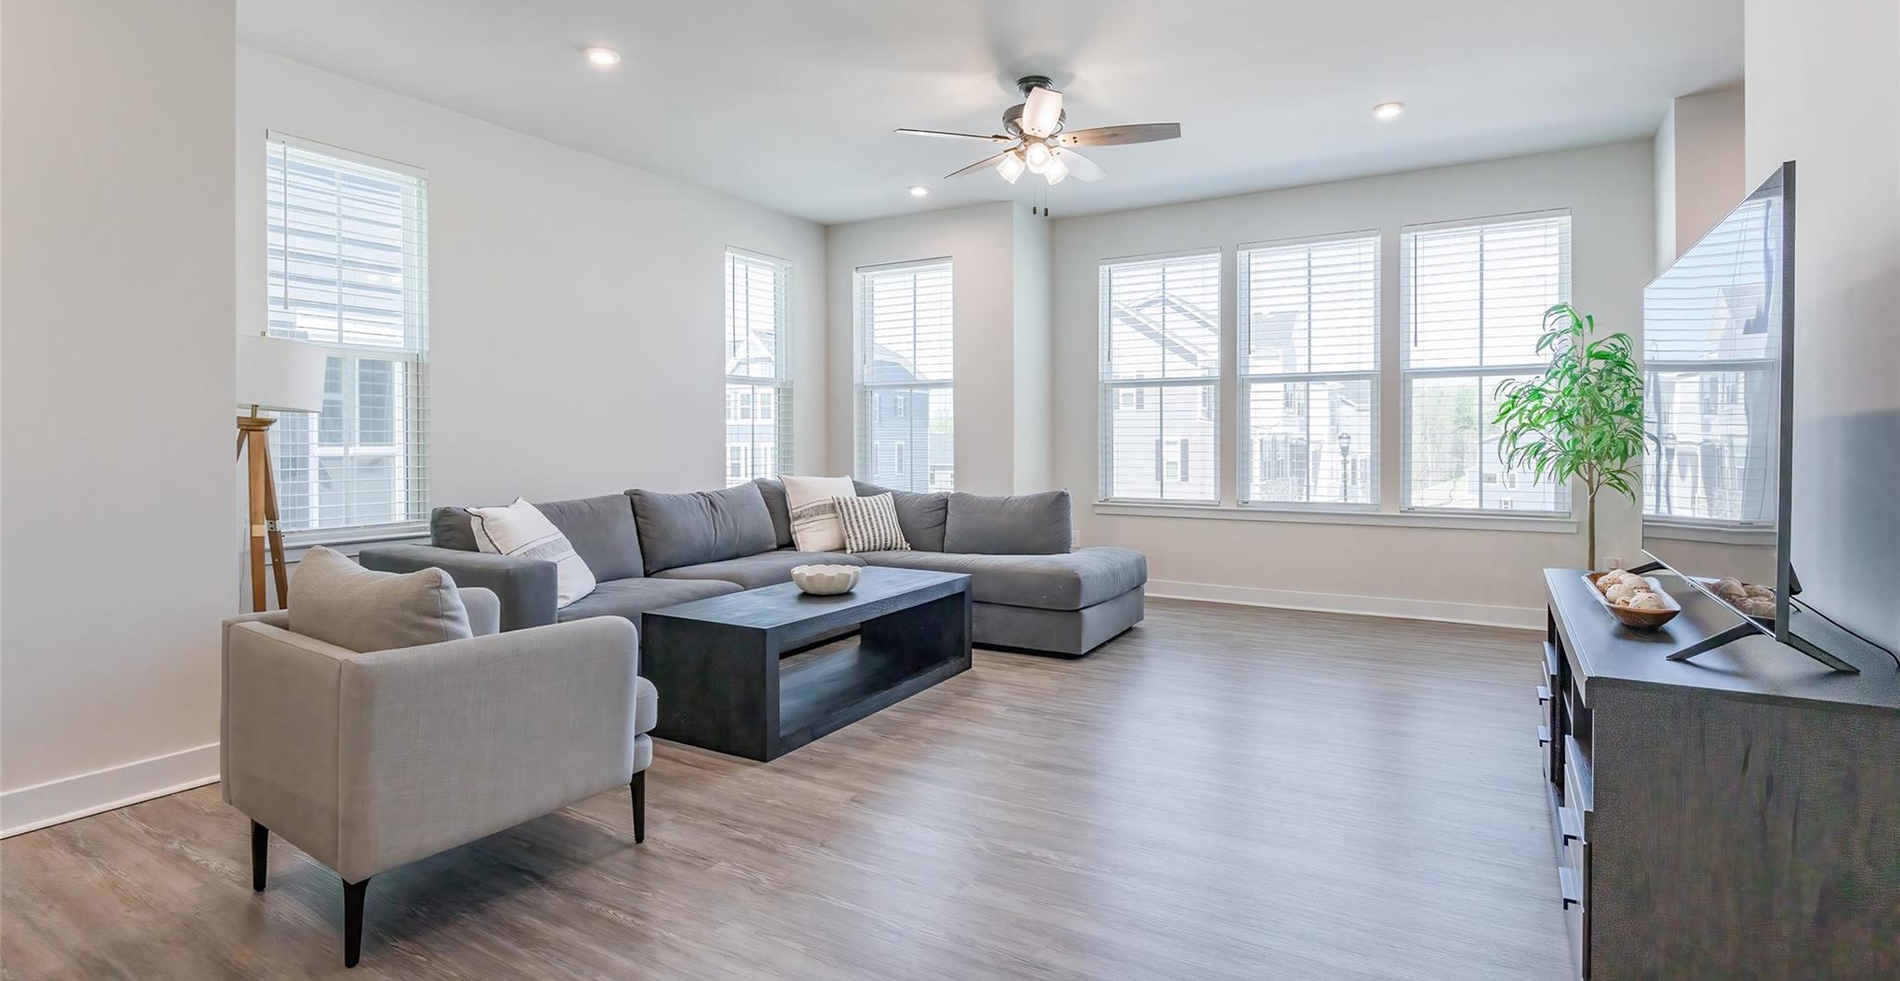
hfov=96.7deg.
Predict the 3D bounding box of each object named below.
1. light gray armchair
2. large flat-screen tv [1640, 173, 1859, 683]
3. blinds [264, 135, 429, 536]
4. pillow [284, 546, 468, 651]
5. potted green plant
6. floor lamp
[{"bbox_3d":[-1.285,0.631,2.205,0.730,0.690,0.750,2,3,37],"label":"light gray armchair"},{"bbox_3d":[1.850,-0.153,2.100,0.280,0.925,1.460,2,3,32],"label":"large flat-screen tv"},{"bbox_3d":[-2.700,-0.676,3.820,0.060,1.710,0.640,2,3,33],"label":"blinds"},{"bbox_3d":[-1.375,0.356,2.060,0.520,0.430,0.190,2,13,36],"label":"pillow"},{"bbox_3d":[3.020,-0.022,4.080,0.740,1.750,0.720,1,3,29],"label":"potted green plant"},{"bbox_3d":[-2.620,0.161,3.200,0.510,1.510,0.510,2,3,33],"label":"floor lamp"}]

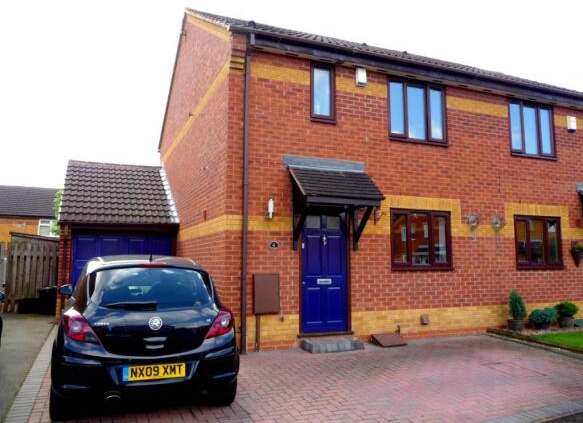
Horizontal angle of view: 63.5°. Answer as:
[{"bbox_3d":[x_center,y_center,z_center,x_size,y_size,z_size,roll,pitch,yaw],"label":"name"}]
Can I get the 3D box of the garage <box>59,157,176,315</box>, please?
[{"bbox_3d":[-4.883,0.616,13.111,2.510,4.180,6.050,3,-6,-23],"label":"garage"}]

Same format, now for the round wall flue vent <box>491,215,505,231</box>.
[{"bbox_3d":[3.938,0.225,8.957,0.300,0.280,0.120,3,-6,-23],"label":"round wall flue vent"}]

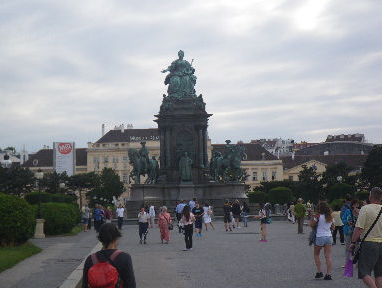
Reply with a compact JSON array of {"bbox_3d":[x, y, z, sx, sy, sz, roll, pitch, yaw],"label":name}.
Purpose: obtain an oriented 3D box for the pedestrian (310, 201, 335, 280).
[{"bbox_3d":[2.772,2.034,14.500,0.540,1.650,0.420,-1,-5,0],"label":"pedestrian"}]

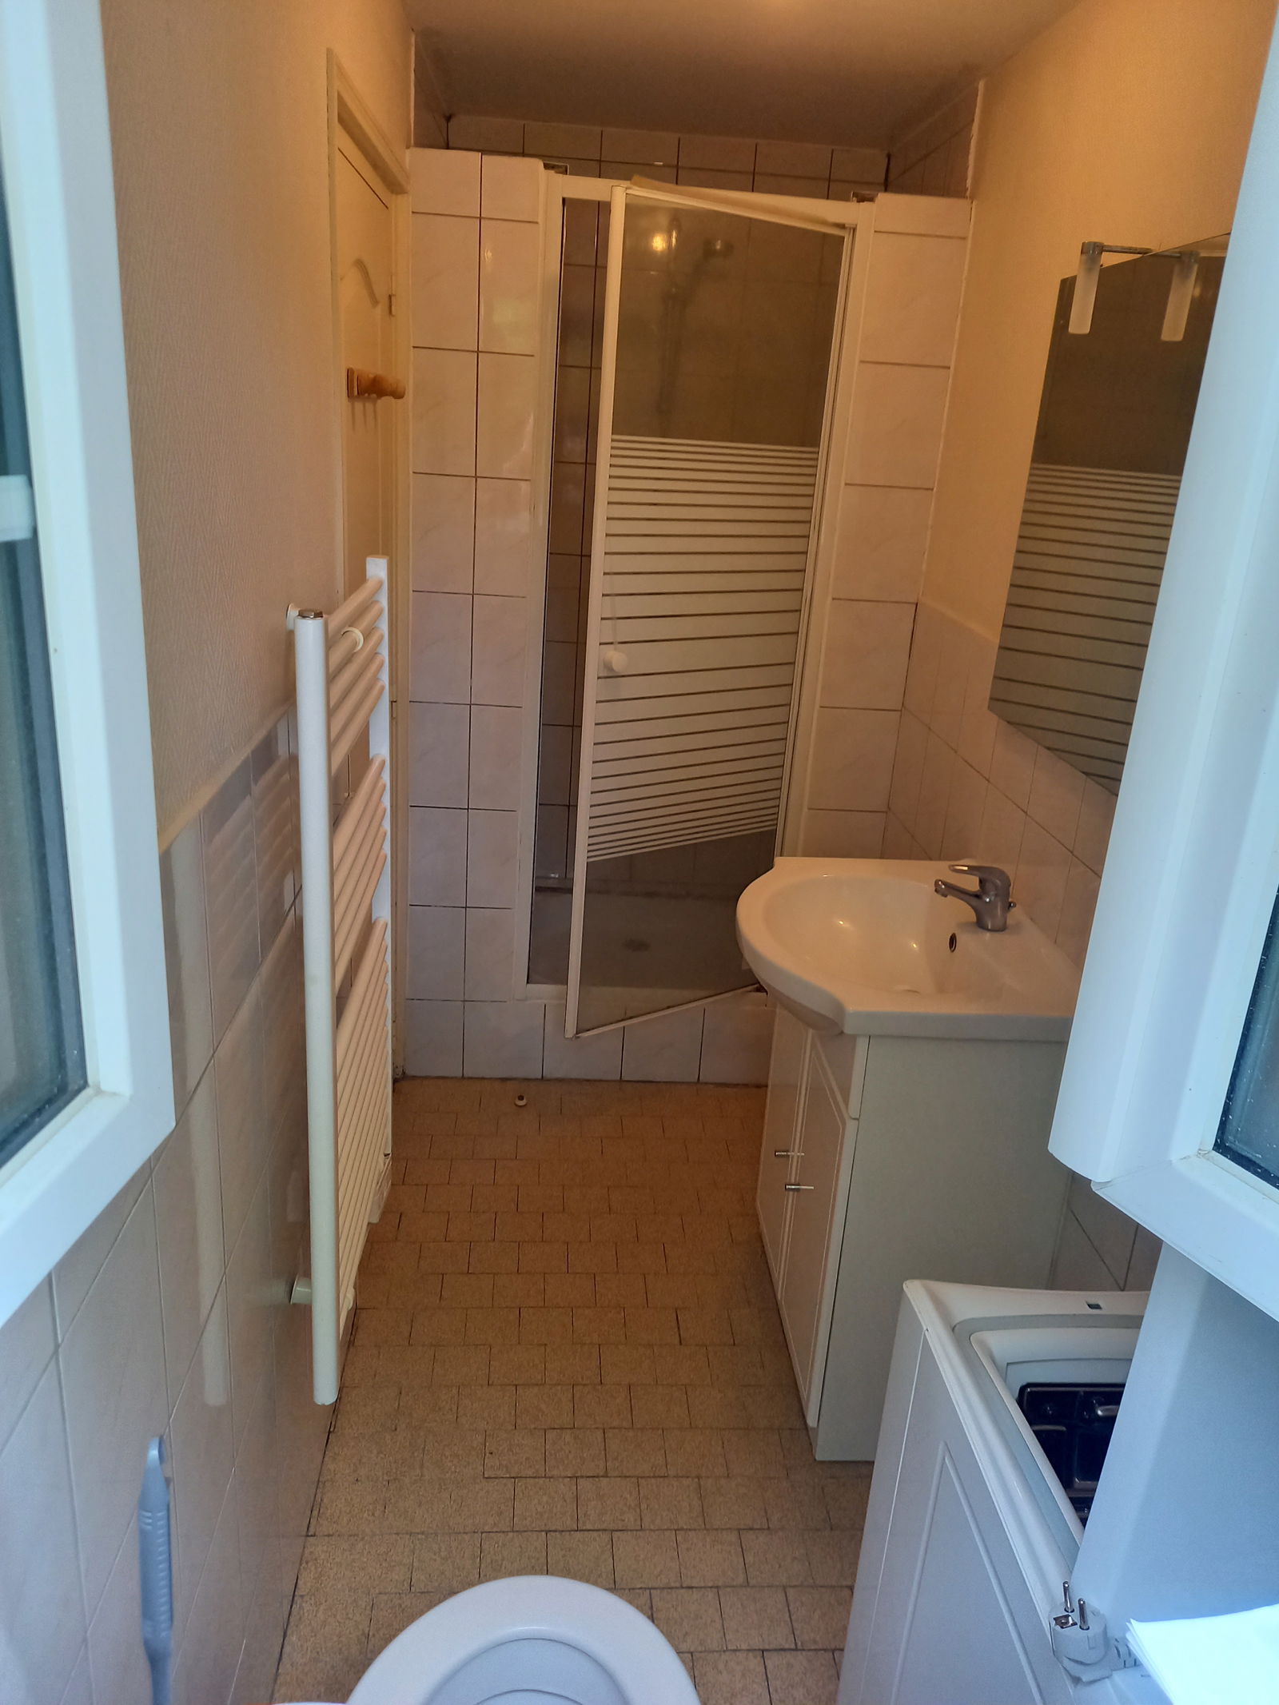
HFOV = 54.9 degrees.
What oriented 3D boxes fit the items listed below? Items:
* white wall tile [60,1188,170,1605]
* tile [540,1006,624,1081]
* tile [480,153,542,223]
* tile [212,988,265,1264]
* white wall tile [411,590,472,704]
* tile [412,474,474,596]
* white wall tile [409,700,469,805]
[{"bbox_3d":[-0.400,0.410,0.938,0.010,0.252,0.200,2,19,-5],"label":"white wall tile"},{"bbox_3d":[-0.141,0.485,3.135,0.200,0.206,0.010,2,19,-5],"label":"tile"},{"bbox_3d":[-0.261,-1.340,2.494,0.116,0.114,0.010,2,19,-5],"label":"tile"},{"bbox_3d":[-0.432,0.281,1.320,0.010,0.251,0.201,2,20,-5],"label":"tile"},{"bbox_3d":[-0.444,-0.459,2.771,0.136,0.250,0.010,2,19,-5],"label":"white wall tile"},{"bbox_3d":[-0.428,-0.694,2.688,0.136,0.250,0.010,2,19,-5],"label":"tile"},{"bbox_3d":[-0.462,-0.223,2.853,0.138,0.250,0.010,2,19,-5],"label":"white wall tile"}]

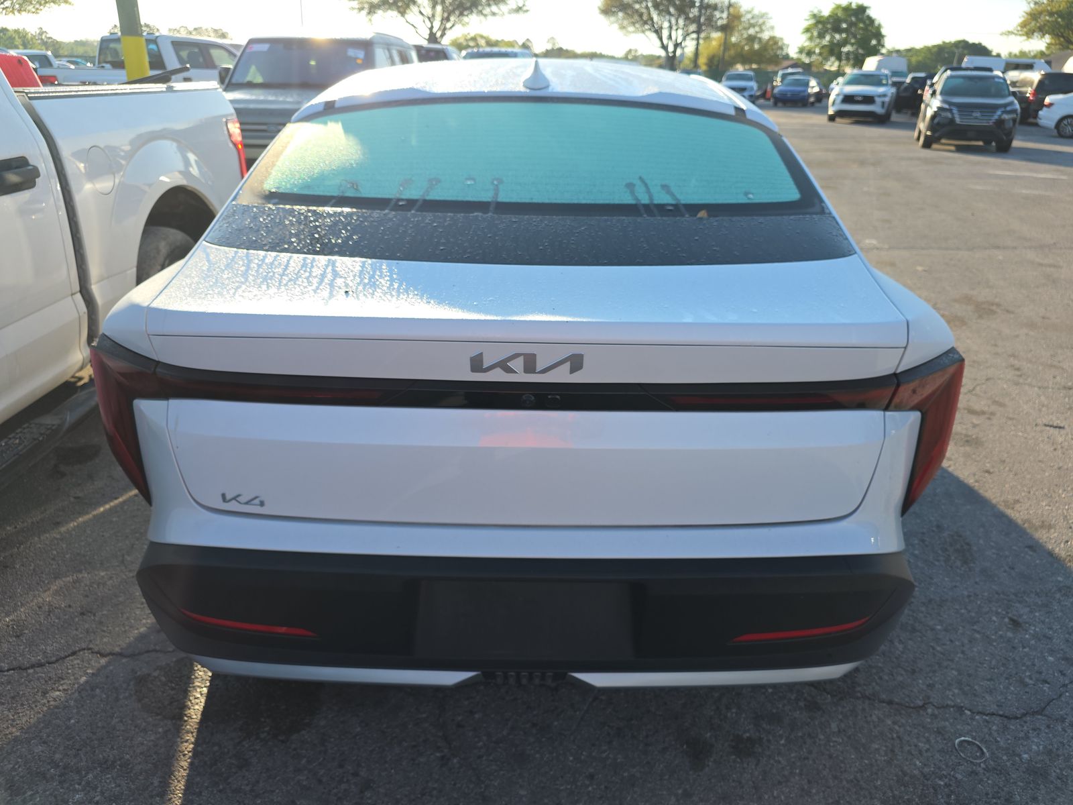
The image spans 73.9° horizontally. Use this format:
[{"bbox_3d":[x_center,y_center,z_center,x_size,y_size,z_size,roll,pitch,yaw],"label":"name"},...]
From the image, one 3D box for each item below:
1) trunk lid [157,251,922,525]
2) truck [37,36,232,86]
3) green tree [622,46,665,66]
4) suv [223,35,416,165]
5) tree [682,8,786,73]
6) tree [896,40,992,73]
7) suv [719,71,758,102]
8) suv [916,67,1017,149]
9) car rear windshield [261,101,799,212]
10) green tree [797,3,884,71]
[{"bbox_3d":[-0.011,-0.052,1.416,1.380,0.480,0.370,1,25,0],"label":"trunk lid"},{"bbox_3d":[-7.240,-6.180,14.172,2.020,1.940,5.950,12,27,22],"label":"truck"},{"bbox_3d":[16.110,-50.444,106.544,6.400,4.900,5.500,4,25,6],"label":"green tree"},{"bbox_3d":[-2.593,-3.737,9.148,1.920,1.760,4.950,1,25,0],"label":"suv"},{"bbox_3d":[17.145,-30.115,60.843,8.600,6.800,7.600,7,26,13],"label":"tree"},{"bbox_3d":[50.036,-40.457,85.537,11.500,5.700,9.500,13,28,24],"label":"tree"},{"bbox_3d":[11.832,-18.334,41.337,1.880,1.700,4.650,7,26,13],"label":"suv"},{"bbox_3d":[10.480,-7.145,17.380,1.840,1.690,4.650,11,27,20],"label":"suv"},{"bbox_3d":[-0.006,-0.615,1.777,1.300,0.140,0.610,1,47,0],"label":"car rear windshield"},{"bbox_3d":[25.747,-30.142,60.759,7.400,7.200,7.000,10,26,18],"label":"green tree"}]

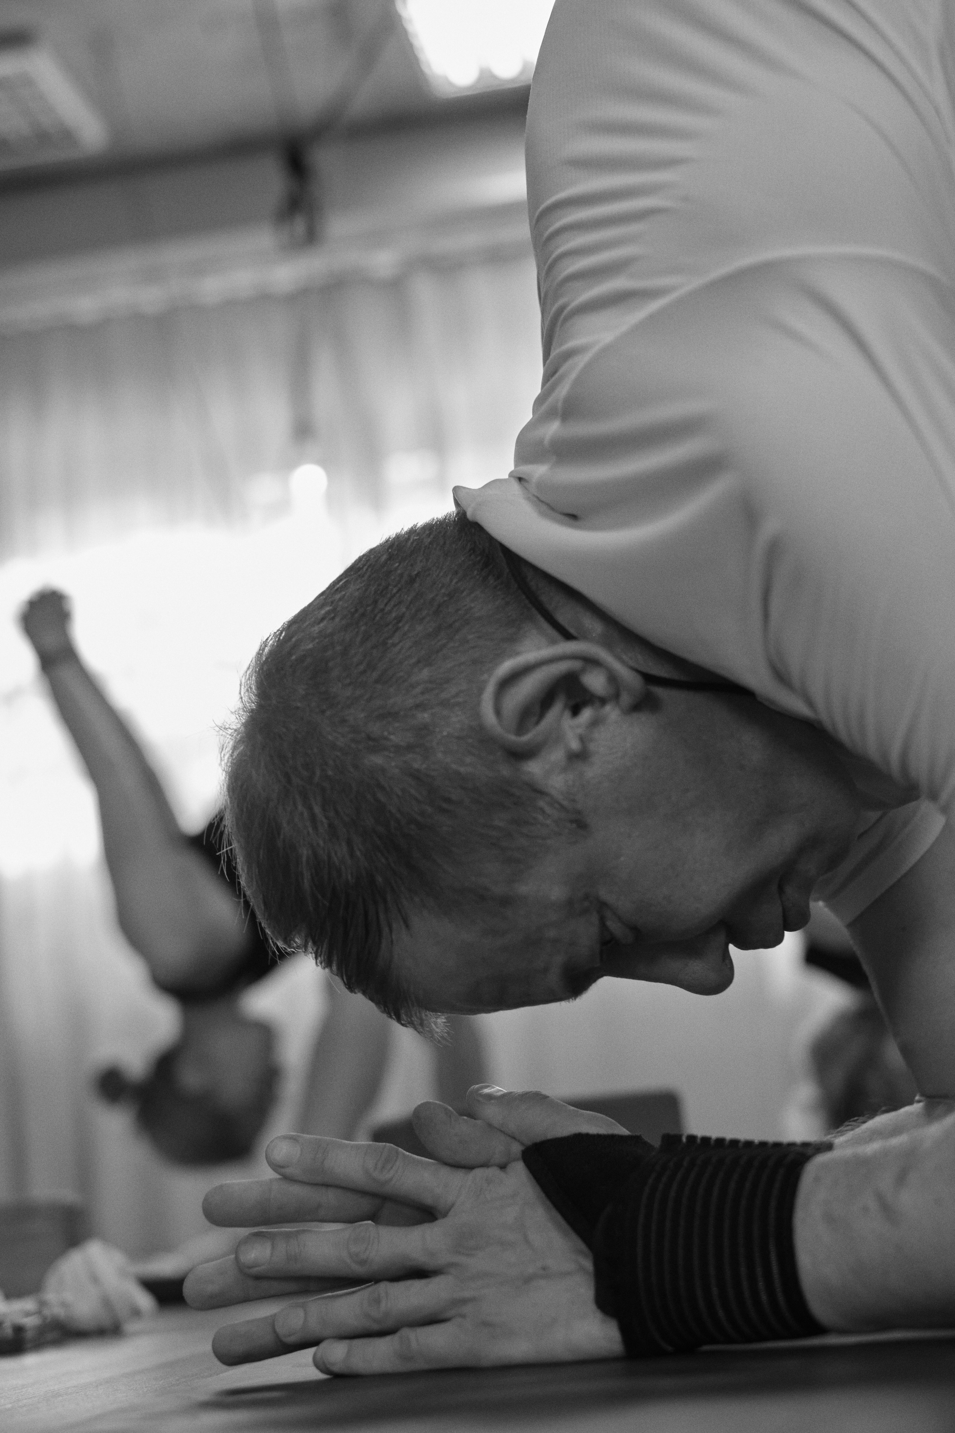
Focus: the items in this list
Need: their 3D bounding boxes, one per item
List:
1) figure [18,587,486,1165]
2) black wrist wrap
[{"bbox_3d":[-0.260,0.282,2.850,0.740,0.970,0.750,-9,-15,20],"label":"figure"},{"bbox_3d":[0.084,0.216,0.865,0.122,0.086,0.060,-11,-16,27],"label":"black wrist wrap"}]

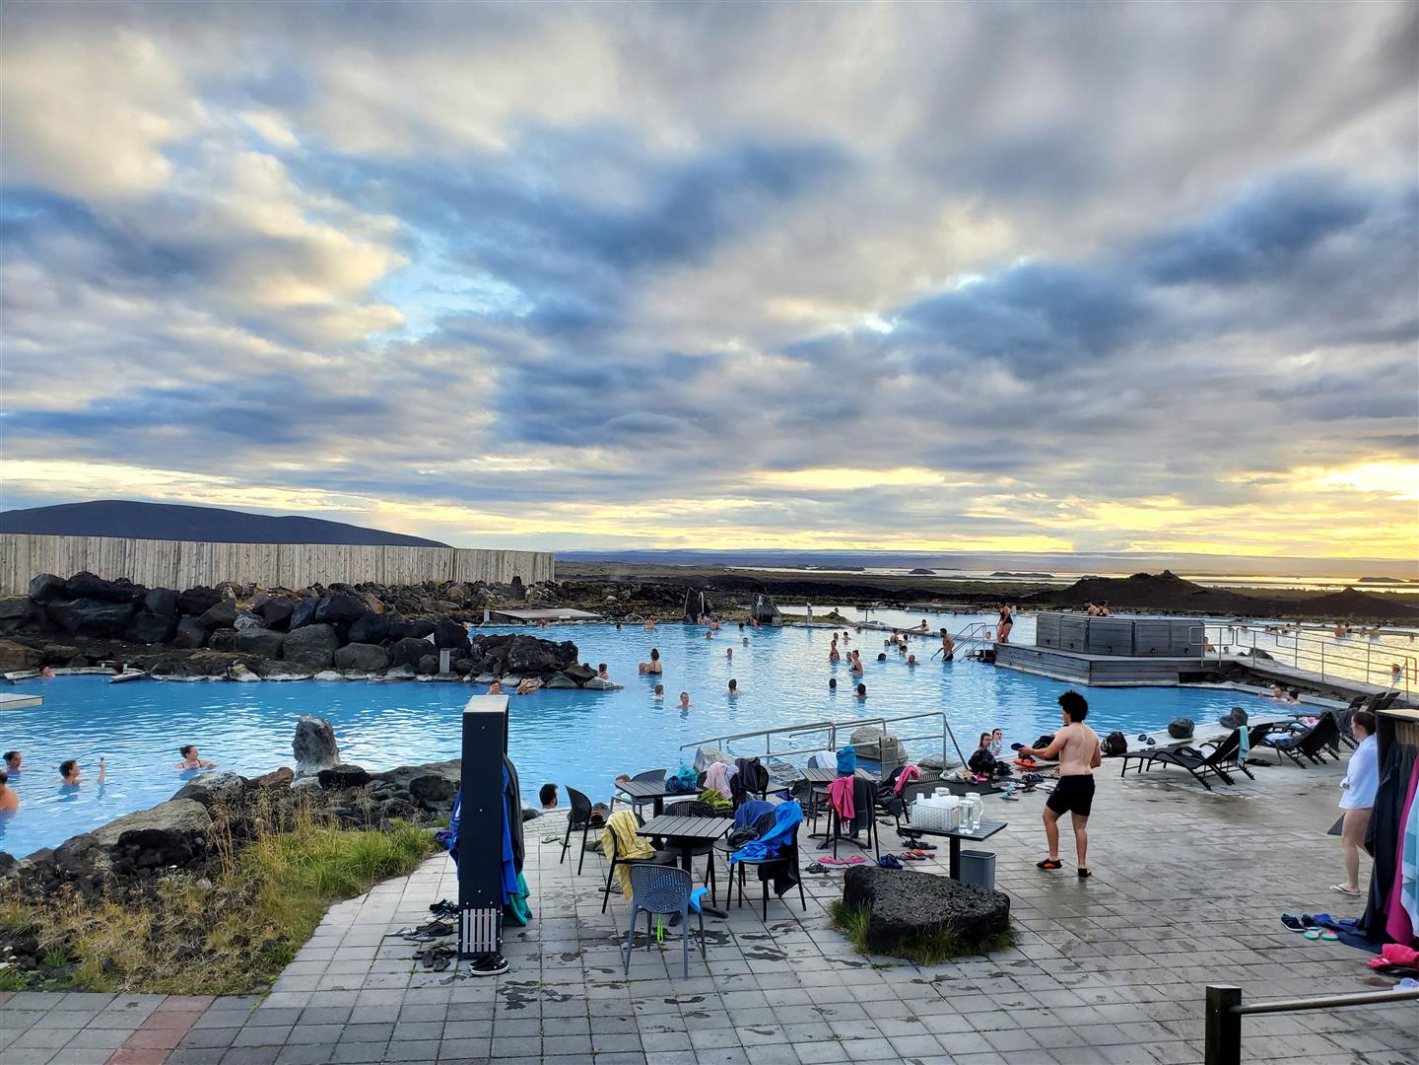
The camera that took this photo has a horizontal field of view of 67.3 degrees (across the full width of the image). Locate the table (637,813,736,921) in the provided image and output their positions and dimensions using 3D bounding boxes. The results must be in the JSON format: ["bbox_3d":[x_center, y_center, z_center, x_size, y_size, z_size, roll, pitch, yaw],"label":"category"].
[{"bbox_3d":[-0.196,2.934,9.261,0.710,0.740,0.710,0,-2,12],"label":"table"}]

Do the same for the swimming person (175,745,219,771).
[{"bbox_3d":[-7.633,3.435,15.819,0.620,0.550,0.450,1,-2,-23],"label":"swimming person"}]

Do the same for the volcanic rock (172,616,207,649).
[{"bbox_3d":[-15.903,3.052,32.600,1.040,1.000,0.900,1,-2,-26],"label":"volcanic rock"}]

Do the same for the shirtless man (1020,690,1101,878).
[{"bbox_3d":[3.517,2.497,10.650,0.620,1.770,0.620,1,-2,-37],"label":"shirtless man"}]

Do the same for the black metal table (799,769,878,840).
[{"bbox_3d":[1.414,3.016,11.639,0.720,0.730,0.720,1,-1,-5],"label":"black metal table"}]

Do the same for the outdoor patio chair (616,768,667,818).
[{"bbox_3d":[-0.722,2.864,11.293,0.500,0.810,0.550,2,-2,-37],"label":"outdoor patio chair"}]

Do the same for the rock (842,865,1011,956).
[{"bbox_3d":[1.808,3.099,8.750,1.270,0.410,1.000,1,-2,0],"label":"rock"}]

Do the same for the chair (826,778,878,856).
[{"bbox_3d":[1.505,2.938,11.110,0.480,0.830,0.560,1,-1,2],"label":"chair"}]

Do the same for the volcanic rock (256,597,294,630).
[{"bbox_3d":[-11.709,2.169,28.752,1.000,0.870,0.900,1,-2,-22],"label":"volcanic rock"}]

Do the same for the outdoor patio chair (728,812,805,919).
[{"bbox_3d":[0.515,2.911,9.363,0.530,0.810,0.500,2,-2,-42],"label":"outdoor patio chair"}]

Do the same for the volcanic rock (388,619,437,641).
[{"bbox_3d":[-8.490,2.798,30.400,1.250,0.750,1.000,1,-1,-16],"label":"volcanic rock"}]

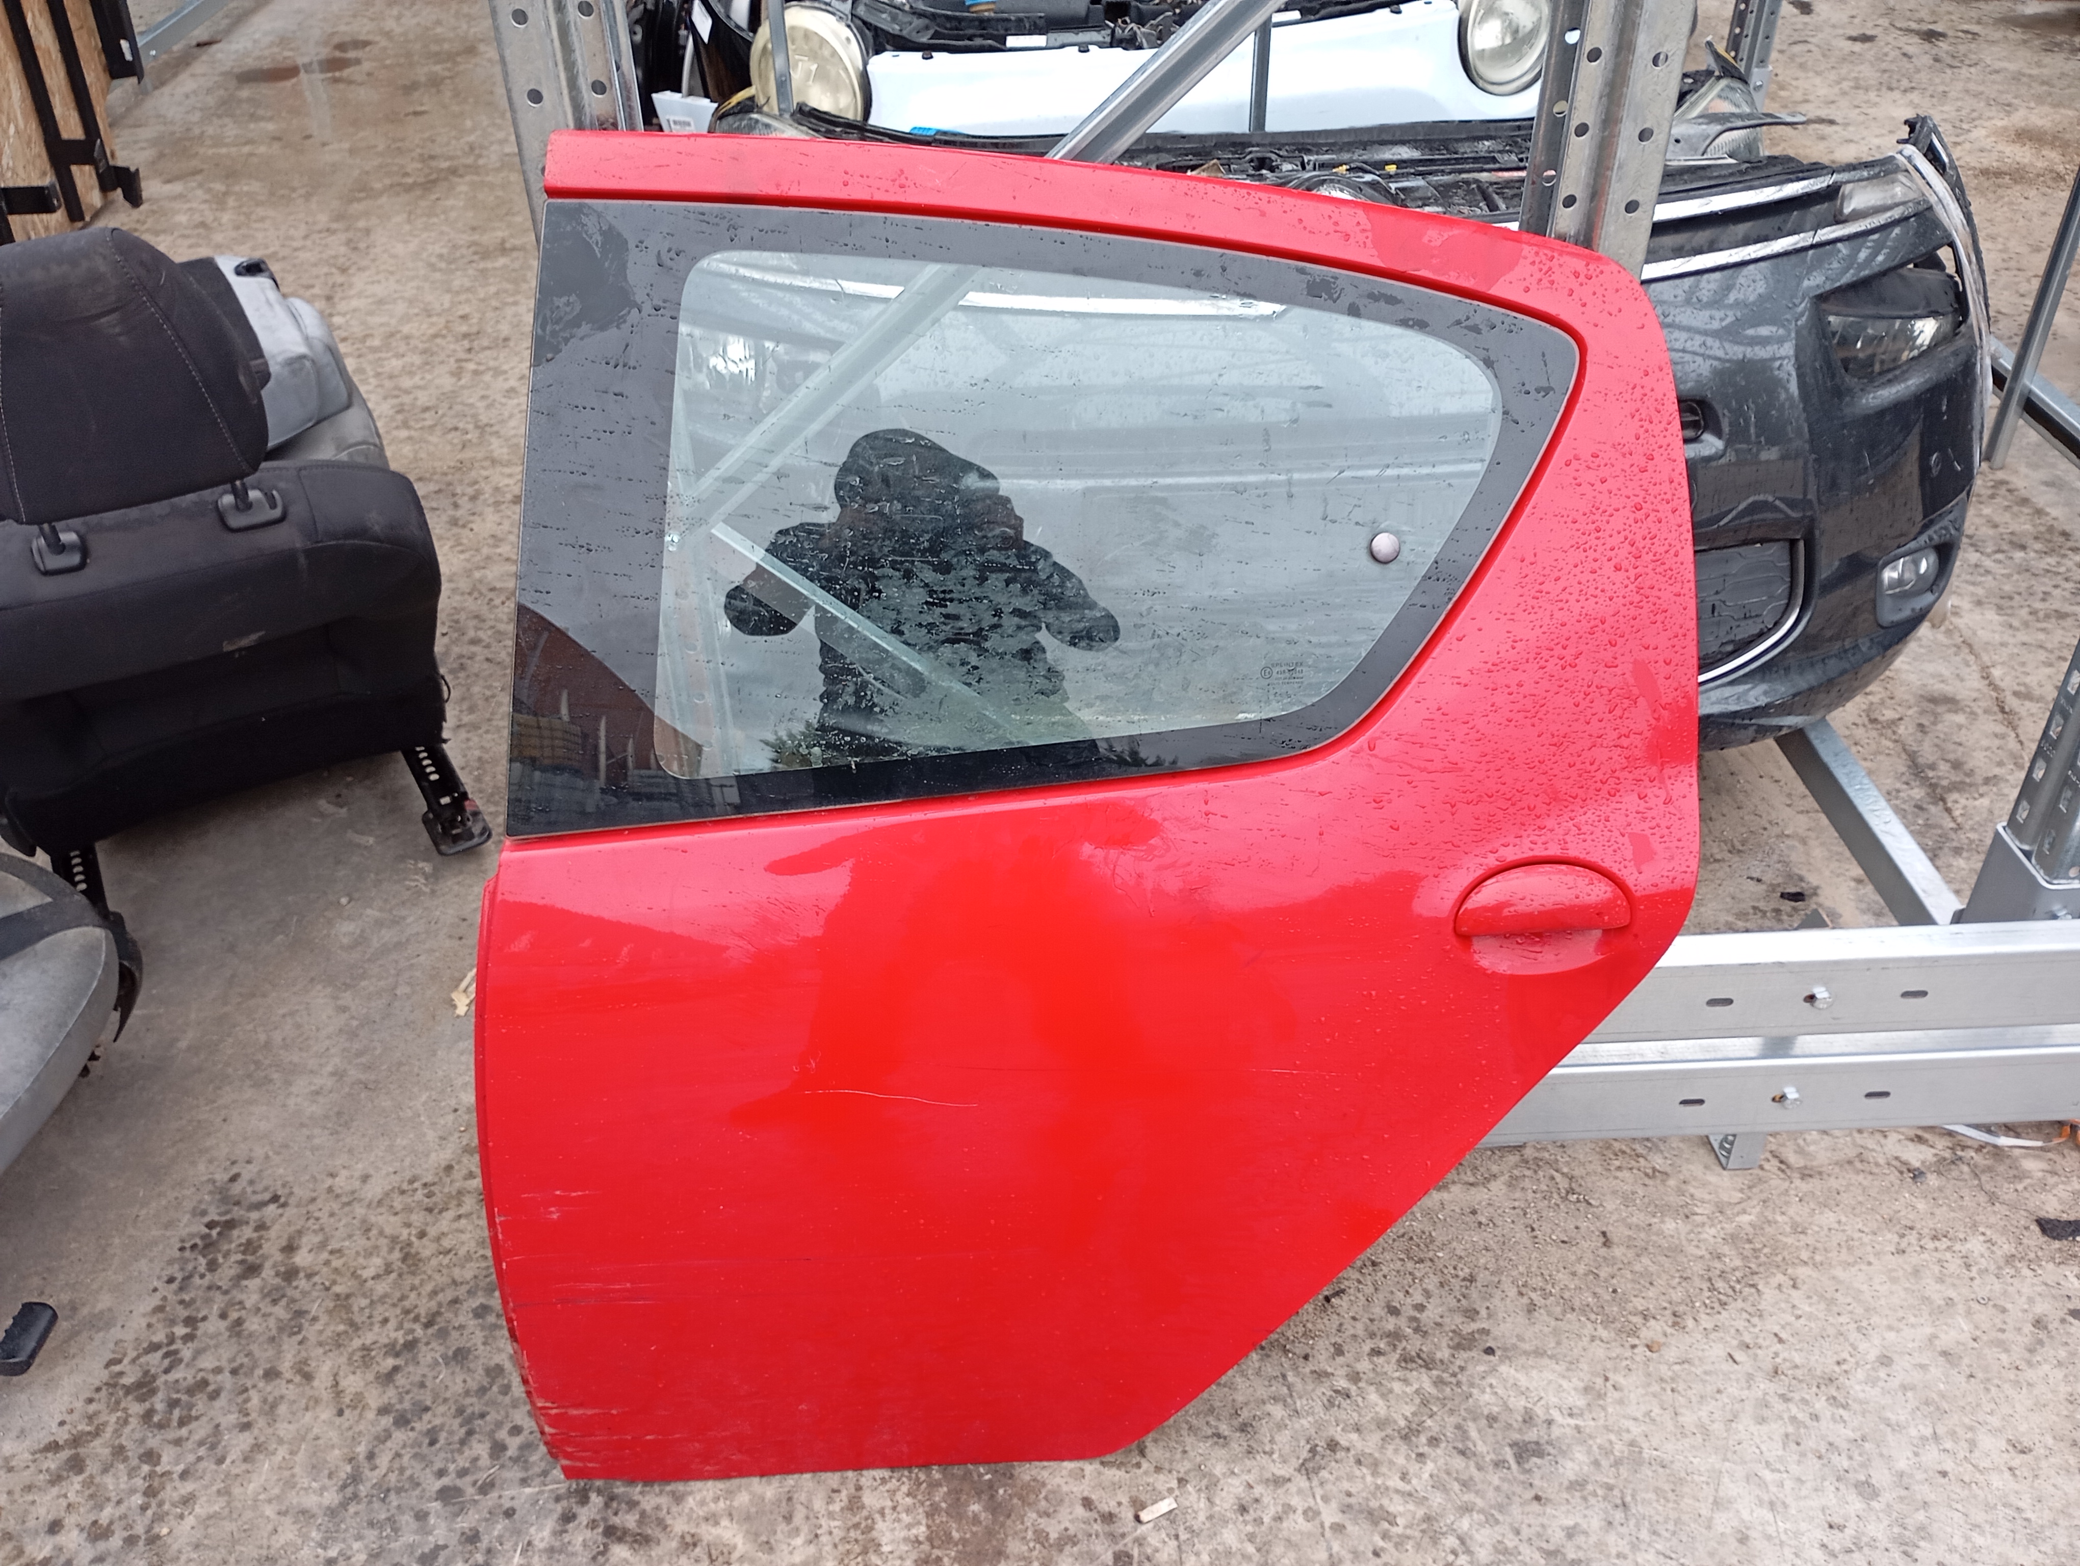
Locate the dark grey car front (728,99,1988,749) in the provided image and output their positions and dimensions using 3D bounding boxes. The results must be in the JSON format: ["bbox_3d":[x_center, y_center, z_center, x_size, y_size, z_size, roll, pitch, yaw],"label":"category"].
[{"bbox_3d":[0.344,-0.436,2.037,1.790,0.630,0.580,-3,36,-2],"label":"dark grey car front"}]

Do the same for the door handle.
[{"bbox_3d":[0.367,0.085,1.225,0.125,0.049,0.030,-2,21,-5],"label":"door handle"}]

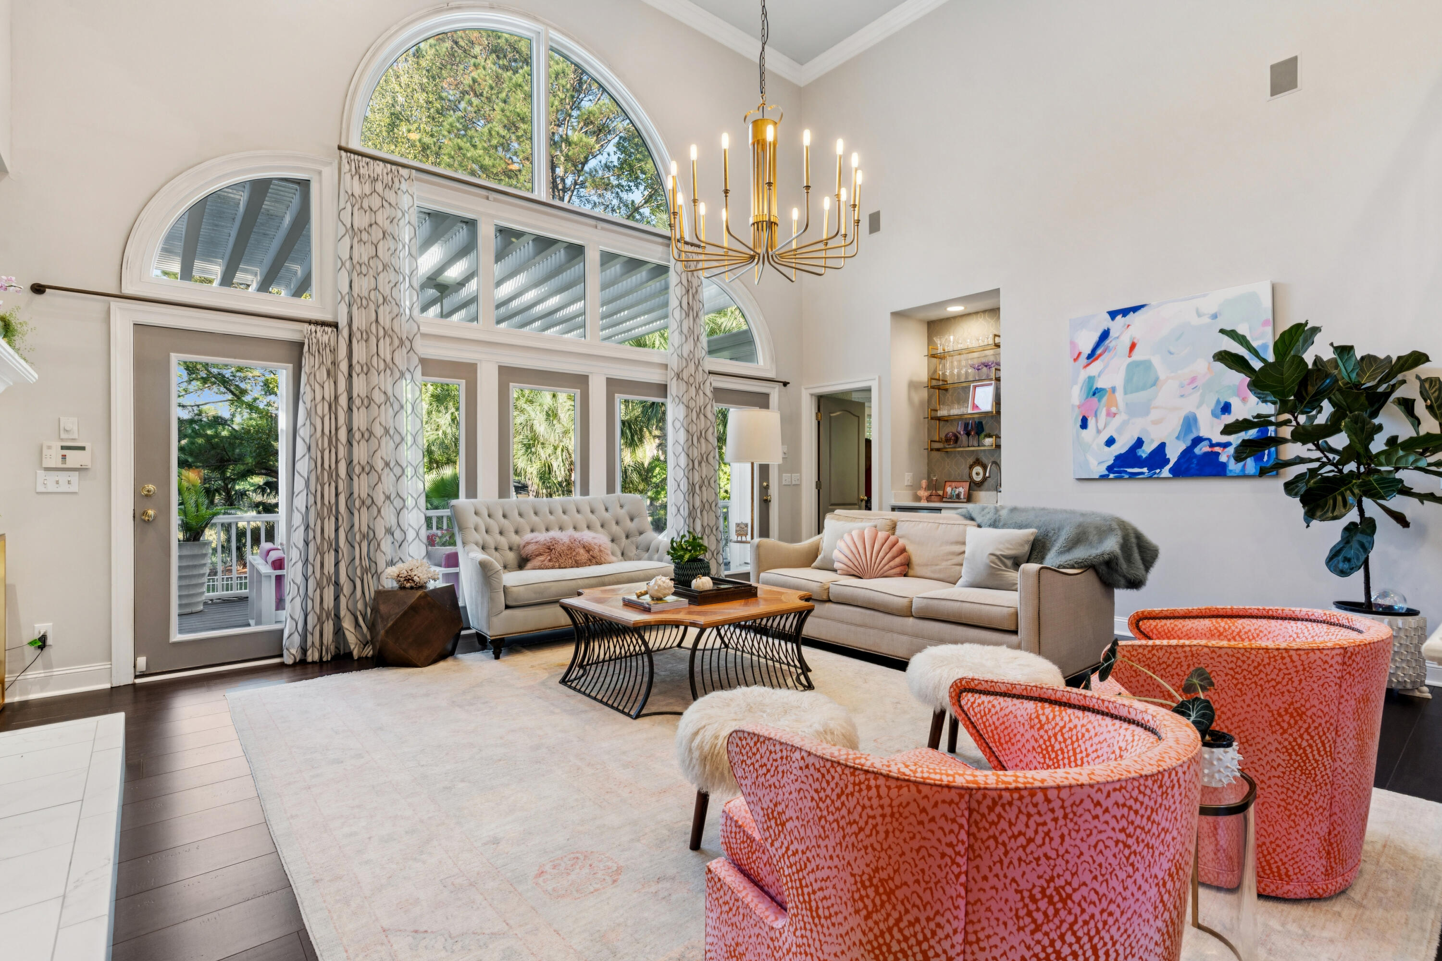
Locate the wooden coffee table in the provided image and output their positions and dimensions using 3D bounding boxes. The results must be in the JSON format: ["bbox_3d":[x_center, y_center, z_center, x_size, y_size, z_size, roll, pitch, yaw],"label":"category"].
[{"bbox_3d":[-0.190,0.909,3.929,1.220,0.460,1.260,0,0,-40],"label":"wooden coffee table"}]

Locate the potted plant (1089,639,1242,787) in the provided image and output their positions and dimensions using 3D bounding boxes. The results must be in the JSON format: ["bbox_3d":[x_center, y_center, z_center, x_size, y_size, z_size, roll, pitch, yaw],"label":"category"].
[{"bbox_3d":[1.084,0.558,1.660,0.340,0.330,0.260,0,0,6],"label":"potted plant"}]

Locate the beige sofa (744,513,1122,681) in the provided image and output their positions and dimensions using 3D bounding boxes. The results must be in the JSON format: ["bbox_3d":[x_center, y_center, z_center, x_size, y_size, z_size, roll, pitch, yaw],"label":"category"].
[{"bbox_3d":[1.252,0.690,4.422,0.960,0.890,2.040,0,0,-41],"label":"beige sofa"}]

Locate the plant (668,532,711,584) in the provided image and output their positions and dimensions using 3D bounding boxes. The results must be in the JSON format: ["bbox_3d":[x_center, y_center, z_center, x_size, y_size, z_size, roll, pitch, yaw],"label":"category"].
[{"bbox_3d":[-0.190,0.480,4.100,0.240,0.350,0.240,0,0,0],"label":"plant"}]

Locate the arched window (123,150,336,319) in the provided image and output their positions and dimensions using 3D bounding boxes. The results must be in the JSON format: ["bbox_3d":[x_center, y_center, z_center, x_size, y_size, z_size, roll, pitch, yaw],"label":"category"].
[{"bbox_3d":[-2.946,-1.605,4.162,1.070,1.080,0.100,0,0,-40],"label":"arched window"}]

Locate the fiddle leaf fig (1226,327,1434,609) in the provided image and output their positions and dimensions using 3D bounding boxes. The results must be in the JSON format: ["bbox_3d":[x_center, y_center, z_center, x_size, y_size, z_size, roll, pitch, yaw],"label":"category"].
[{"bbox_3d":[3.386,-0.067,3.817,0.800,1.570,0.970,0,0,-40],"label":"fiddle leaf fig"}]

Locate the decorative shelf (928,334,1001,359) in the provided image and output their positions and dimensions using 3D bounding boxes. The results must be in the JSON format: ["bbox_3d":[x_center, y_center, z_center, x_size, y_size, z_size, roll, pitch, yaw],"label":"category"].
[{"bbox_3d":[2.350,-1.245,6.451,0.270,0.110,0.760,0,0,-40],"label":"decorative shelf"}]

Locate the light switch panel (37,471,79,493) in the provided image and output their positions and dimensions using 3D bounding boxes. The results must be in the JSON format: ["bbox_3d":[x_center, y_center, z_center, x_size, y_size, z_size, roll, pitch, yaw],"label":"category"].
[{"bbox_3d":[-3.557,0.009,3.652,0.162,0.115,0.012,0,0,-40],"label":"light switch panel"}]

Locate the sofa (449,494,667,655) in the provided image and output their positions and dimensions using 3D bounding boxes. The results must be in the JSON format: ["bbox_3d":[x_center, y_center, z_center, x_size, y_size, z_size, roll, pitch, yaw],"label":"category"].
[{"bbox_3d":[-1.052,0.630,5.152,1.700,1.010,0.780,0,0,-41],"label":"sofa"}]

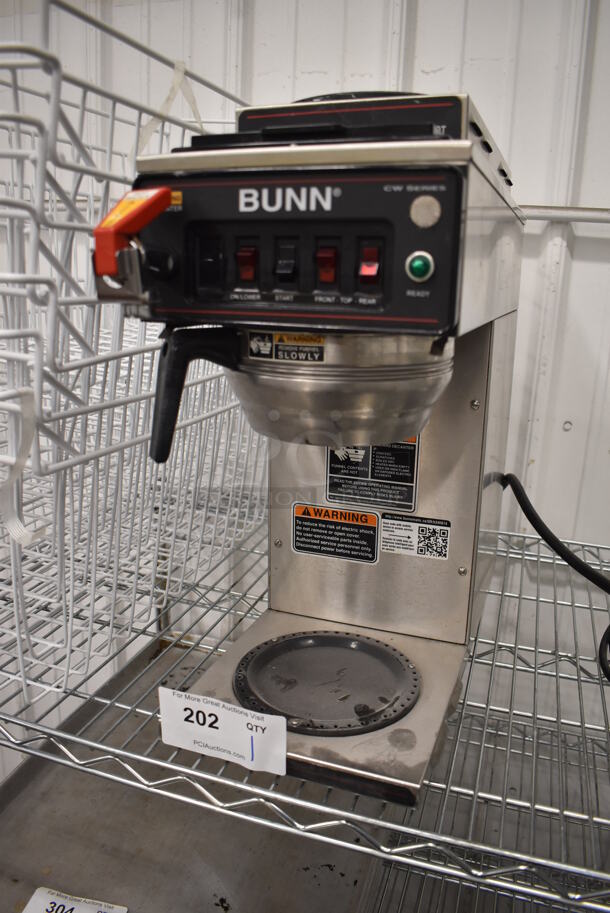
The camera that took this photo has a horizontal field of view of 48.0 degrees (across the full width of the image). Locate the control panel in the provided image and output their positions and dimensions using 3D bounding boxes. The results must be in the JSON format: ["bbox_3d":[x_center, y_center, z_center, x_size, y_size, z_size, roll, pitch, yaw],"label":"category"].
[{"bbox_3d":[-0.010,-0.127,0.425,0.213,0.094,0.020,6,15,20],"label":"control panel"}]

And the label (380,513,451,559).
[{"bbox_3d":[0.105,0.077,0.655,0.066,0.040,0.002,6,15,20],"label":"label"}]

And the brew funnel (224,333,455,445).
[{"bbox_3d":[0.026,-0.059,0.540,0.177,0.097,0.177,6,15,20],"label":"brew funnel"}]

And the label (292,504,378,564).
[{"bbox_3d":[0.029,0.077,0.686,0.092,0.055,0.002,6,15,20],"label":"label"}]

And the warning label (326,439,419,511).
[{"bbox_3d":[0.064,0.007,0.655,0.089,0.086,0.002,6,15,20],"label":"warning label"}]

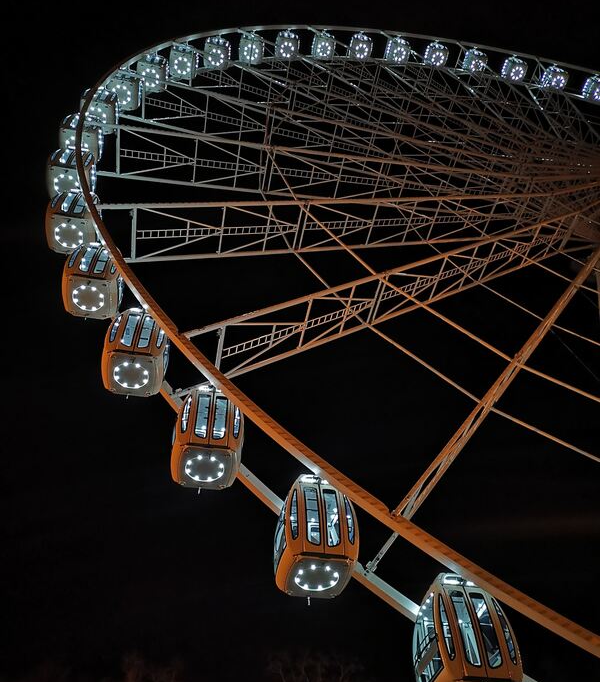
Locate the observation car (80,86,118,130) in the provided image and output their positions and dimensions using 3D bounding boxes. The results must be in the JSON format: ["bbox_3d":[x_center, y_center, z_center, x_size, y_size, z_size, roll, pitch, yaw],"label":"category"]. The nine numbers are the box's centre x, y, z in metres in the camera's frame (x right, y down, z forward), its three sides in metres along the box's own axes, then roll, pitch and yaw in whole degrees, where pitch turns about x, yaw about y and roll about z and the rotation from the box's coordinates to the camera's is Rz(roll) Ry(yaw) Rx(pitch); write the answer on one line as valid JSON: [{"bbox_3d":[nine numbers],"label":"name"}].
[{"bbox_3d":[-10.523,-12.311,33.231,1.760,2.430,1.750,8,-52,-7],"label":"observation car"}]

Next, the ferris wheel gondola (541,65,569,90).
[{"bbox_3d":[24.493,-25.194,60.158,1.760,2.430,1.750,8,-52,-7],"label":"ferris wheel gondola"}]

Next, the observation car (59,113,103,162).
[{"bbox_3d":[-10.405,-9.801,30.115,1.760,2.430,1.750,8,-52,-7],"label":"observation car"}]

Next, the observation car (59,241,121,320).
[{"bbox_3d":[-7.033,-2.173,21.571,1.760,2.430,1.750,8,-52,-7],"label":"observation car"}]

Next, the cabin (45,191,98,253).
[{"bbox_3d":[-8.538,-4.636,23.911,1.845,2.430,1.665,8,-52,-8],"label":"cabin"}]

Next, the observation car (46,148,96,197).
[{"bbox_3d":[-9.776,-7.246,27.099,1.760,2.430,1.750,8,-52,-7],"label":"observation car"}]

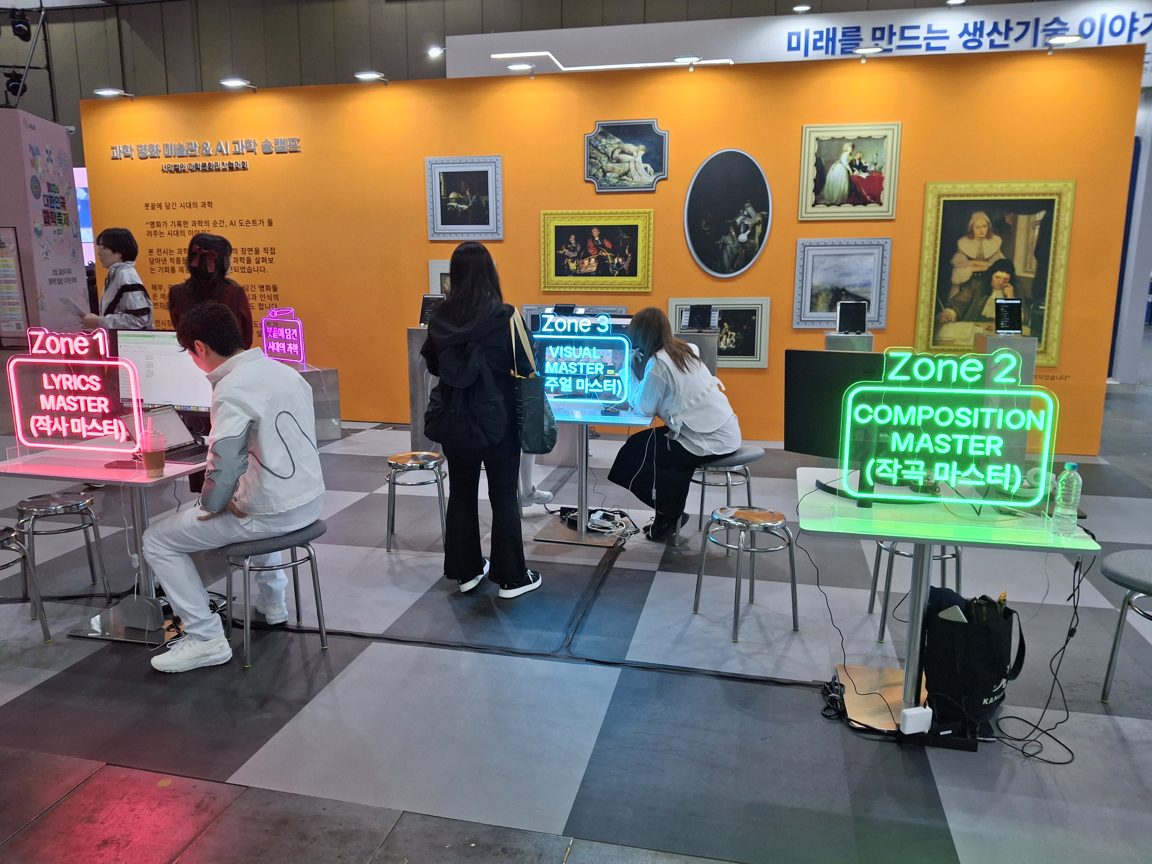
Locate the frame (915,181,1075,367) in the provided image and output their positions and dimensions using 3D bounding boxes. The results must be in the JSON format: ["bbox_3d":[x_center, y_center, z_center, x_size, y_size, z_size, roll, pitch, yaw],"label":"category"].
[{"bbox_3d":[3.317,-1.241,6.641,1.071,1.441,0.040,3,11,13],"label":"frame"}]

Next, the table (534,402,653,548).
[{"bbox_3d":[0.046,0.218,4.547,0.790,0.717,0.790,3,12,13],"label":"table"}]

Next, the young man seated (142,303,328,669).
[{"bbox_3d":[-1.264,0.193,3.133,0.660,1.300,0.570,5,12,24],"label":"young man seated"}]

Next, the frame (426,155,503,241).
[{"bbox_3d":[-0.995,-2.101,7.498,0.717,0.725,0.040,3,11,13],"label":"frame"}]

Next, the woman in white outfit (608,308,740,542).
[{"bbox_3d":[0.509,-0.023,4.411,0.700,1.245,0.520,6,13,27],"label":"woman in white outfit"}]

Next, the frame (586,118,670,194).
[{"bbox_3d":[0.435,-2.353,7.112,0.720,0.588,0.040,3,11,13],"label":"frame"}]

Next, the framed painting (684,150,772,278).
[{"bbox_3d":[1.243,-1.774,6.787,0.710,1.022,0.030,3,12,13],"label":"framed painting"}]

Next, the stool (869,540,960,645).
[{"bbox_3d":[1.384,0.587,3.365,0.330,0.460,0.330,2,12,11],"label":"stool"}]

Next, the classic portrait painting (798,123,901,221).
[{"bbox_3d":[2.212,-2.098,6.740,0.755,0.746,0.040,3,11,13],"label":"classic portrait painting"}]

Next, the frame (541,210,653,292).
[{"bbox_3d":[0.186,-1.588,7.316,0.989,0.692,0.040,3,11,13],"label":"frame"}]

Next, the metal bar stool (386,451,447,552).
[{"bbox_3d":[-0.852,0.368,4.461,0.330,0.455,0.330,-2,11,-8],"label":"metal bar stool"}]

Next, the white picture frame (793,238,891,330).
[{"bbox_3d":[2.205,-1.226,6.907,0.741,0.737,0.040,3,11,13],"label":"white picture frame"}]

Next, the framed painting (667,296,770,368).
[{"bbox_3d":[1.194,-0.829,6.989,0.834,0.585,0.030,3,12,13],"label":"framed painting"}]

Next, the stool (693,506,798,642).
[{"bbox_3d":[0.708,0.573,3.450,0.330,0.455,0.330,-5,12,-23],"label":"stool"}]

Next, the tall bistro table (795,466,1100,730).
[{"bbox_3d":[1.126,0.578,2.760,0.785,0.717,0.785,3,12,13],"label":"tall bistro table"}]

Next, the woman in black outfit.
[{"bbox_3d":[-0.372,-0.044,3.715,0.510,1.560,0.410,4,11,20],"label":"woman in black outfit"}]

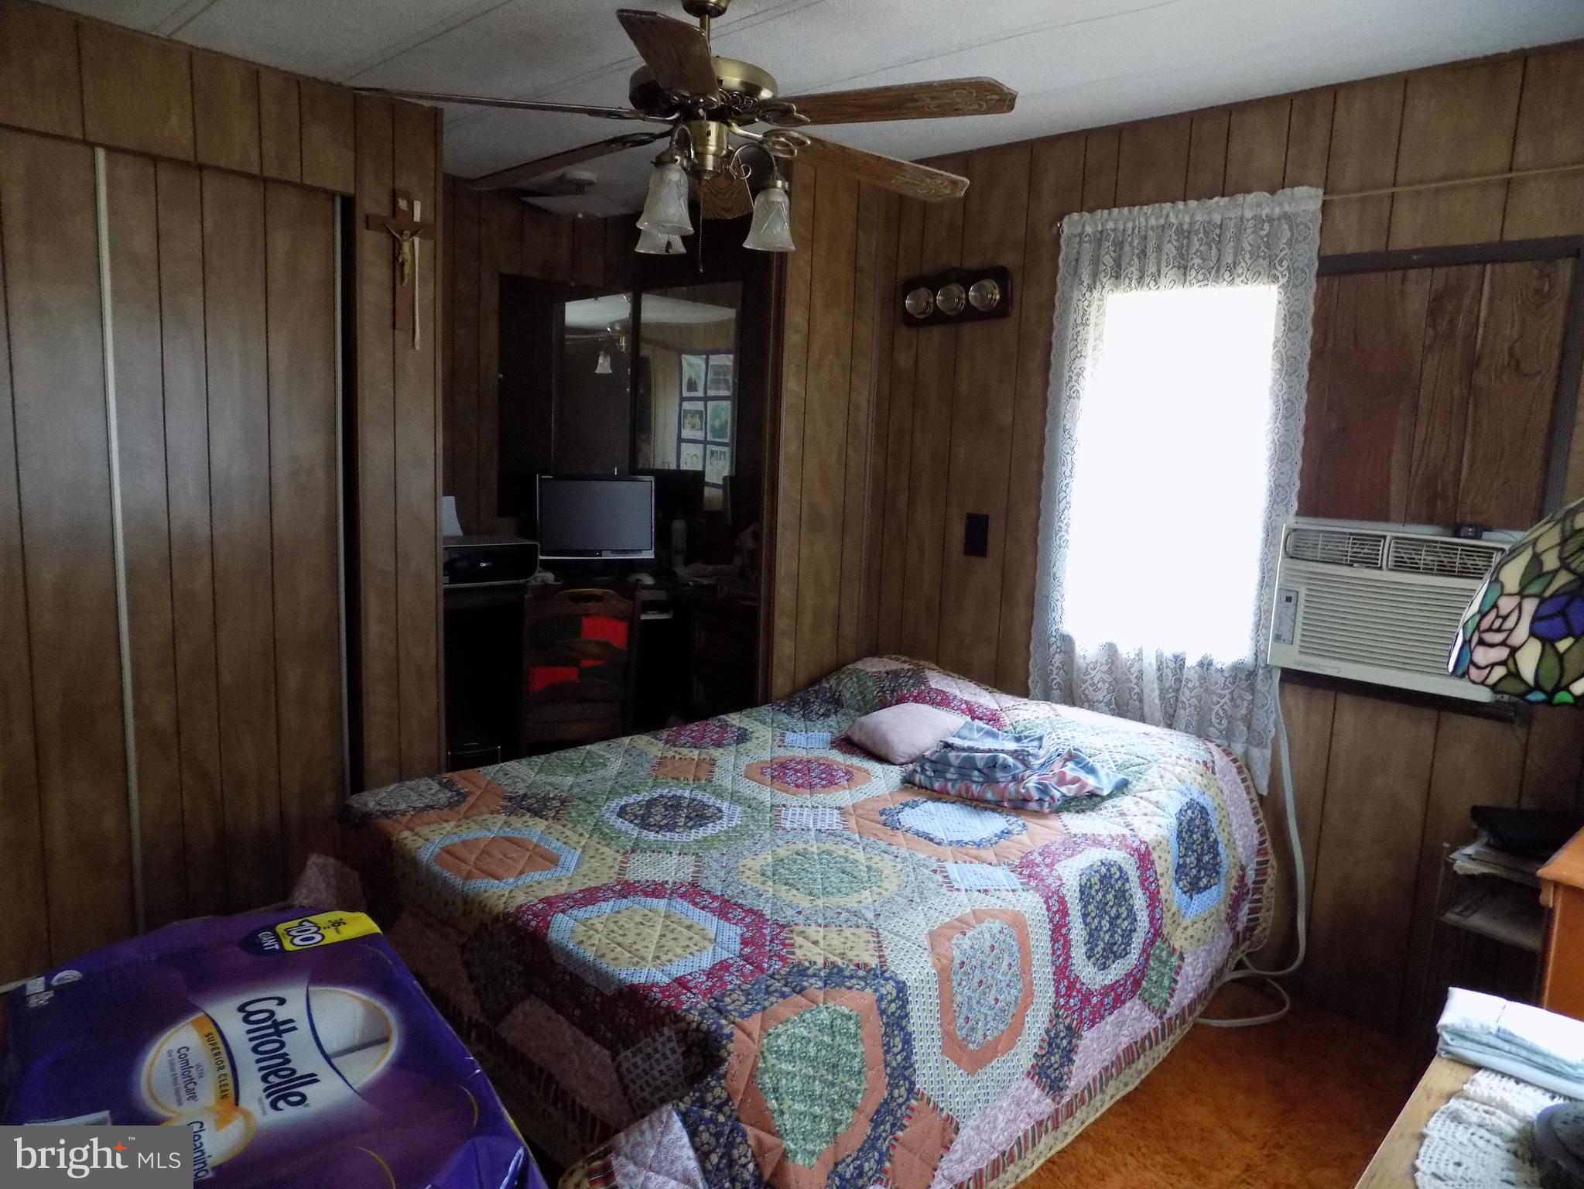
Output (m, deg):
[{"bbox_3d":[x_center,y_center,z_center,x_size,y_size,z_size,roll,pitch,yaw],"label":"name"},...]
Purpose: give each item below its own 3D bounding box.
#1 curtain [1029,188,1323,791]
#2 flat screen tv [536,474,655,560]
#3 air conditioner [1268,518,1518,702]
[{"bbox_3d":[1.012,-0.276,2.864,0.693,1.501,0.080,10,11,43],"label":"curtain"},{"bbox_3d":[-0.764,-0.303,4.114,0.450,0.325,0.070,0,9,-16],"label":"flat screen tv"},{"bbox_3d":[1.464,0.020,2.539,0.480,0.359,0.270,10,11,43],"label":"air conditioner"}]

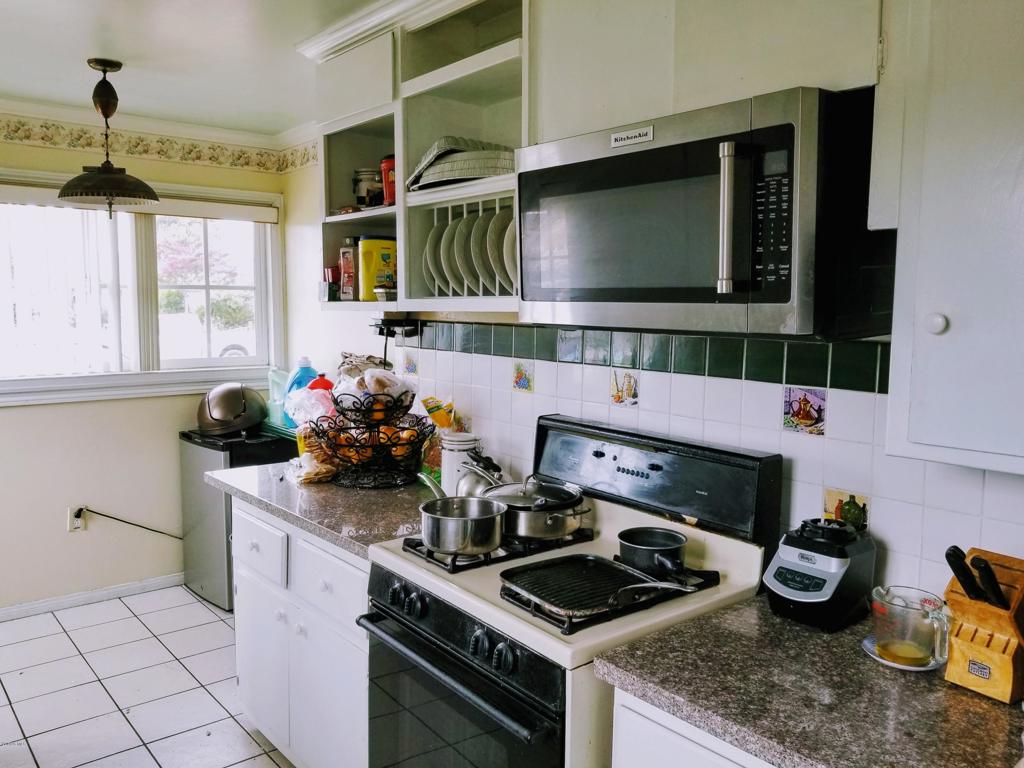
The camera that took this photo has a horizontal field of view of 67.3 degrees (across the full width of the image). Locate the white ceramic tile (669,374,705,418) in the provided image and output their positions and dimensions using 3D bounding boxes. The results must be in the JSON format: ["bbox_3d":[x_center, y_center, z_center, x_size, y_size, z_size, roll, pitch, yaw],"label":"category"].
[{"bbox_3d":[0.463,0.031,2.013,0.010,0.107,0.107,-3,7,-40],"label":"white ceramic tile"}]

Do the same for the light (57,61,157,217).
[{"bbox_3d":[-1.609,-0.965,3.059,0.365,0.597,0.365,-4,8,-40],"label":"light"}]

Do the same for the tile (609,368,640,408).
[{"bbox_3d":[0.327,0.013,2.214,0.010,0.108,0.108,-4,8,-40],"label":"tile"}]

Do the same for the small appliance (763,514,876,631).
[{"bbox_3d":[0.664,0.396,1.674,0.195,0.190,0.182,-4,8,-40],"label":"small appliance"}]

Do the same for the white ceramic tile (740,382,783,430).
[{"bbox_3d":[0.604,0.050,1.848,0.010,0.107,0.107,-3,7,-40],"label":"white ceramic tile"}]

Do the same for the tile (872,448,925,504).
[{"bbox_3d":[0.829,0.192,1.642,0.010,0.108,0.108,-4,8,-40],"label":"tile"}]

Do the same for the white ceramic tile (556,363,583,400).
[{"bbox_3d":[0.181,-0.006,2.352,0.010,0.108,0.108,-3,7,-40],"label":"white ceramic tile"}]

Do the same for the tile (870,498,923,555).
[{"bbox_3d":[0.812,0.298,1.624,0.010,0.108,0.108,-3,7,-40],"label":"tile"}]

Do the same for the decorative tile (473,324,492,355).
[{"bbox_3d":[-0.102,-0.160,2.709,0.009,0.108,0.108,-5,8,-40],"label":"decorative tile"}]

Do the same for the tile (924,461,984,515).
[{"bbox_3d":[0.906,0.204,1.570,0.009,0.108,0.108,-5,8,-40],"label":"tile"}]

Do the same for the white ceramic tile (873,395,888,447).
[{"bbox_3d":[0.817,0.080,1.603,0.010,0.108,0.108,-3,7,-40],"label":"white ceramic tile"}]

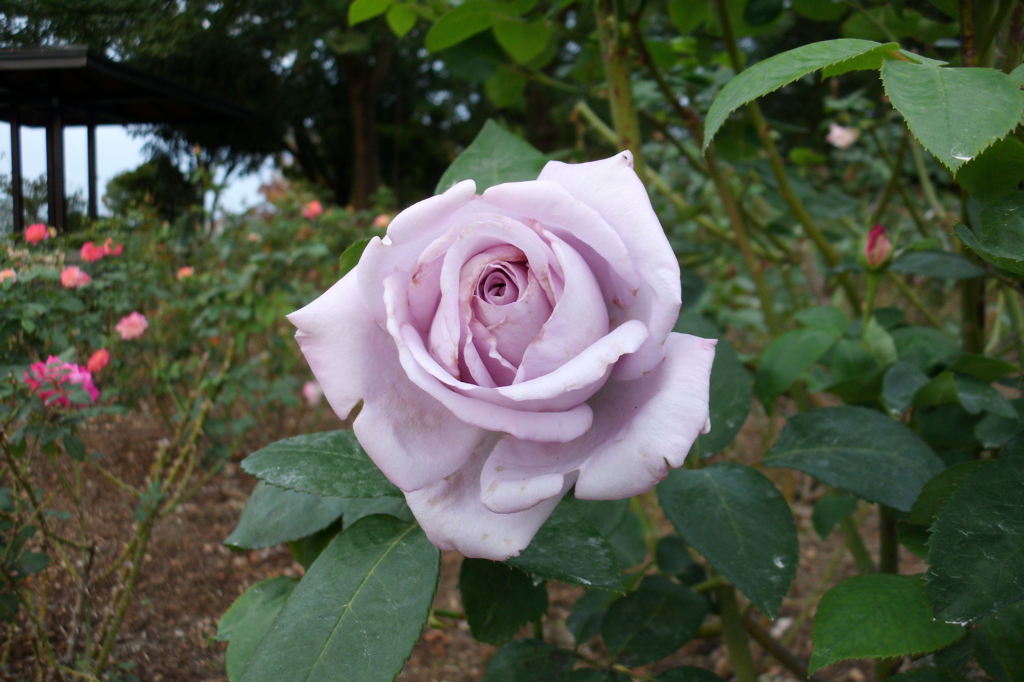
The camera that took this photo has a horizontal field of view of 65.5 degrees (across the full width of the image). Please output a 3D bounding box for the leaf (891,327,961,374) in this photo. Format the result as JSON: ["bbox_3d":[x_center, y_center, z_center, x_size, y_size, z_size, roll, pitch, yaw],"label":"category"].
[{"bbox_3d":[0.238,0.004,0.460,0.041,0.008,0.031,9,37,3],"label":"leaf"}]

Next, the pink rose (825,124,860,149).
[{"bbox_3d":[0.685,-0.426,1.650,0.064,0.055,0.060,2,4,11],"label":"pink rose"}]

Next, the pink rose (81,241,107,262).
[{"bbox_3d":[-1.314,-0.281,2.500,0.080,0.070,0.075,0,4,-11],"label":"pink rose"}]

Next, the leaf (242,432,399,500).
[{"bbox_3d":[-0.059,0.040,0.262,0.061,0.010,0.036,-2,27,2],"label":"leaf"}]

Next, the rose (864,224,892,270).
[{"bbox_3d":[0.202,-0.052,0.440,0.016,0.027,0.016,5,7,0],"label":"rose"}]

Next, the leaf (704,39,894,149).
[{"bbox_3d":[0.100,-0.090,0.280,0.076,0.020,0.034,-31,24,-8],"label":"leaf"}]

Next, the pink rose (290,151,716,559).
[{"bbox_3d":[-0.003,0.005,0.240,0.120,0.112,0.070,0,-18,0],"label":"pink rose"}]

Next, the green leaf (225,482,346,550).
[{"bbox_3d":[-0.075,0.060,0.280,0.054,0.009,0.034,-20,27,-14],"label":"green leaf"}]

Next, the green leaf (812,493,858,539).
[{"bbox_3d":[0.203,0.109,0.500,0.026,0.035,0.009,27,-32,11],"label":"green leaf"}]

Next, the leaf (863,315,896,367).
[{"bbox_3d":[0.203,0.000,0.440,0.019,0.031,0.008,-6,-14,-38],"label":"leaf"}]

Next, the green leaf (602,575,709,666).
[{"bbox_3d":[0.065,0.127,0.360,0.049,0.008,0.035,-26,44,-20],"label":"green leaf"}]

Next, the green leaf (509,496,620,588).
[{"bbox_3d":[0.015,0.066,0.268,0.056,0.009,0.037,25,30,18],"label":"green leaf"}]

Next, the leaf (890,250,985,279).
[{"bbox_3d":[0.240,-0.043,0.450,0.054,0.010,0.029,1,27,2],"label":"leaf"}]

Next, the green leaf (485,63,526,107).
[{"bbox_3d":[-0.006,-0.218,0.680,0.035,0.040,0.010,0,37,0],"label":"green leaf"}]

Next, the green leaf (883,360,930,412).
[{"bbox_3d":[0.238,0.027,0.480,0.028,0.034,0.010,7,-35,19],"label":"green leaf"}]

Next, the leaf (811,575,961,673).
[{"bbox_3d":[0.155,0.117,0.330,0.060,0.012,0.040,-19,42,-13],"label":"leaf"}]

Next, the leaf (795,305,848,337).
[{"bbox_3d":[0.203,-0.013,0.520,0.038,0.010,0.028,-10,41,-2],"label":"leaf"}]

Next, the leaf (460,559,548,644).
[{"bbox_3d":[-0.004,0.109,0.340,0.036,0.050,0.010,5,-30,10],"label":"leaf"}]

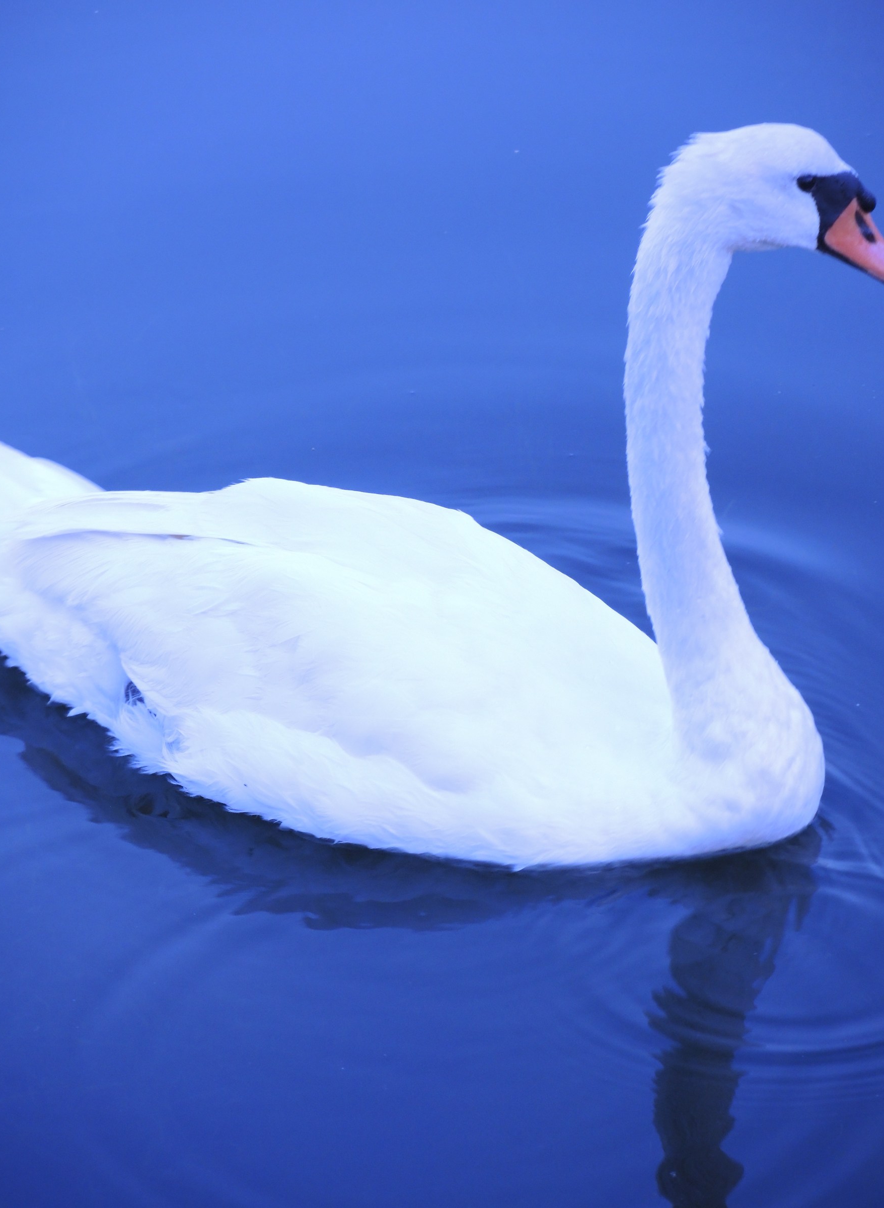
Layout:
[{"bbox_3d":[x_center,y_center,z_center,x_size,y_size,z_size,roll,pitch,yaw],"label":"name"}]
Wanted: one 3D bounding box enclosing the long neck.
[{"bbox_3d":[0.171,-0.077,4.600,0.100,0.370,0.080,10,28,20],"label":"long neck"}]

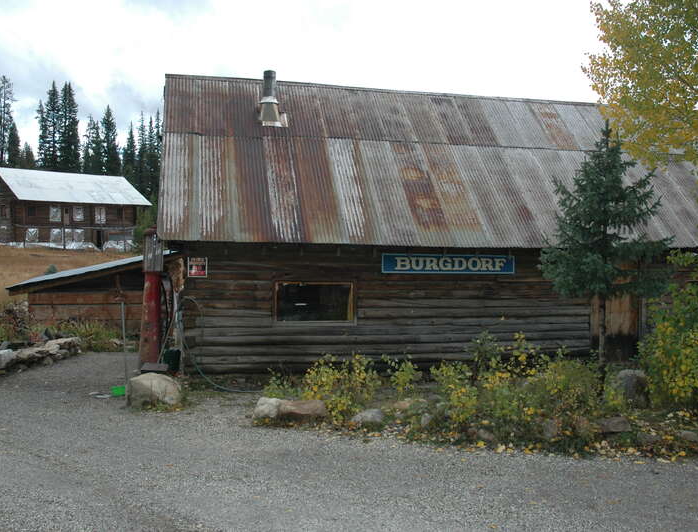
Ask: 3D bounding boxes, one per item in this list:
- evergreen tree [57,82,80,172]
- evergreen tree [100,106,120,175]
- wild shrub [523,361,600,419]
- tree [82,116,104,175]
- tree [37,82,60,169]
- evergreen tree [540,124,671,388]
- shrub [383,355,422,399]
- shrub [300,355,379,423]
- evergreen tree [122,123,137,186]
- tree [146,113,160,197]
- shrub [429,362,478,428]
[{"bbox_3d":[-39.303,-14.992,84.000,3.400,21.440,3.400,0,0,0],"label":"evergreen tree"},{"bbox_3d":[-37.952,-15.213,95.000,3.486,20.125,3.400,0,-1,0],"label":"evergreen tree"},{"bbox_3d":[2.339,1.360,6.600,0.860,0.700,0.750,0,0,0],"label":"wild shrub"},{"bbox_3d":[-36.796,-12.982,86.000,3.300,16.930,3.300,0,0,0],"label":"tree"},{"bbox_3d":[-47.619,-17.193,95.000,3.803,23.770,3.700,0,-1,0],"label":"tree"},{"bbox_3d":[3.166,-0.056,7.400,1.620,3.380,1.620,0,0,0],"label":"evergreen tree"},{"bbox_3d":[0.723,1.500,8.100,0.513,0.608,0.480,0,-1,0],"label":"shrub"},{"bbox_3d":[-0.089,1.463,7.100,0.947,0.829,0.800,0,-1,0],"label":"shrub"},{"bbox_3d":[-32.220,-12.917,88.000,2.800,16.290,2.800,0,0,0],"label":"evergreen tree"},{"bbox_3d":[-30.980,-14.737,95.000,2.535,19.491,2.500,0,-1,0],"label":"tree"},{"bbox_3d":[1.211,1.490,6.950,0.556,0.788,0.580,0,-1,0],"label":"shrub"}]

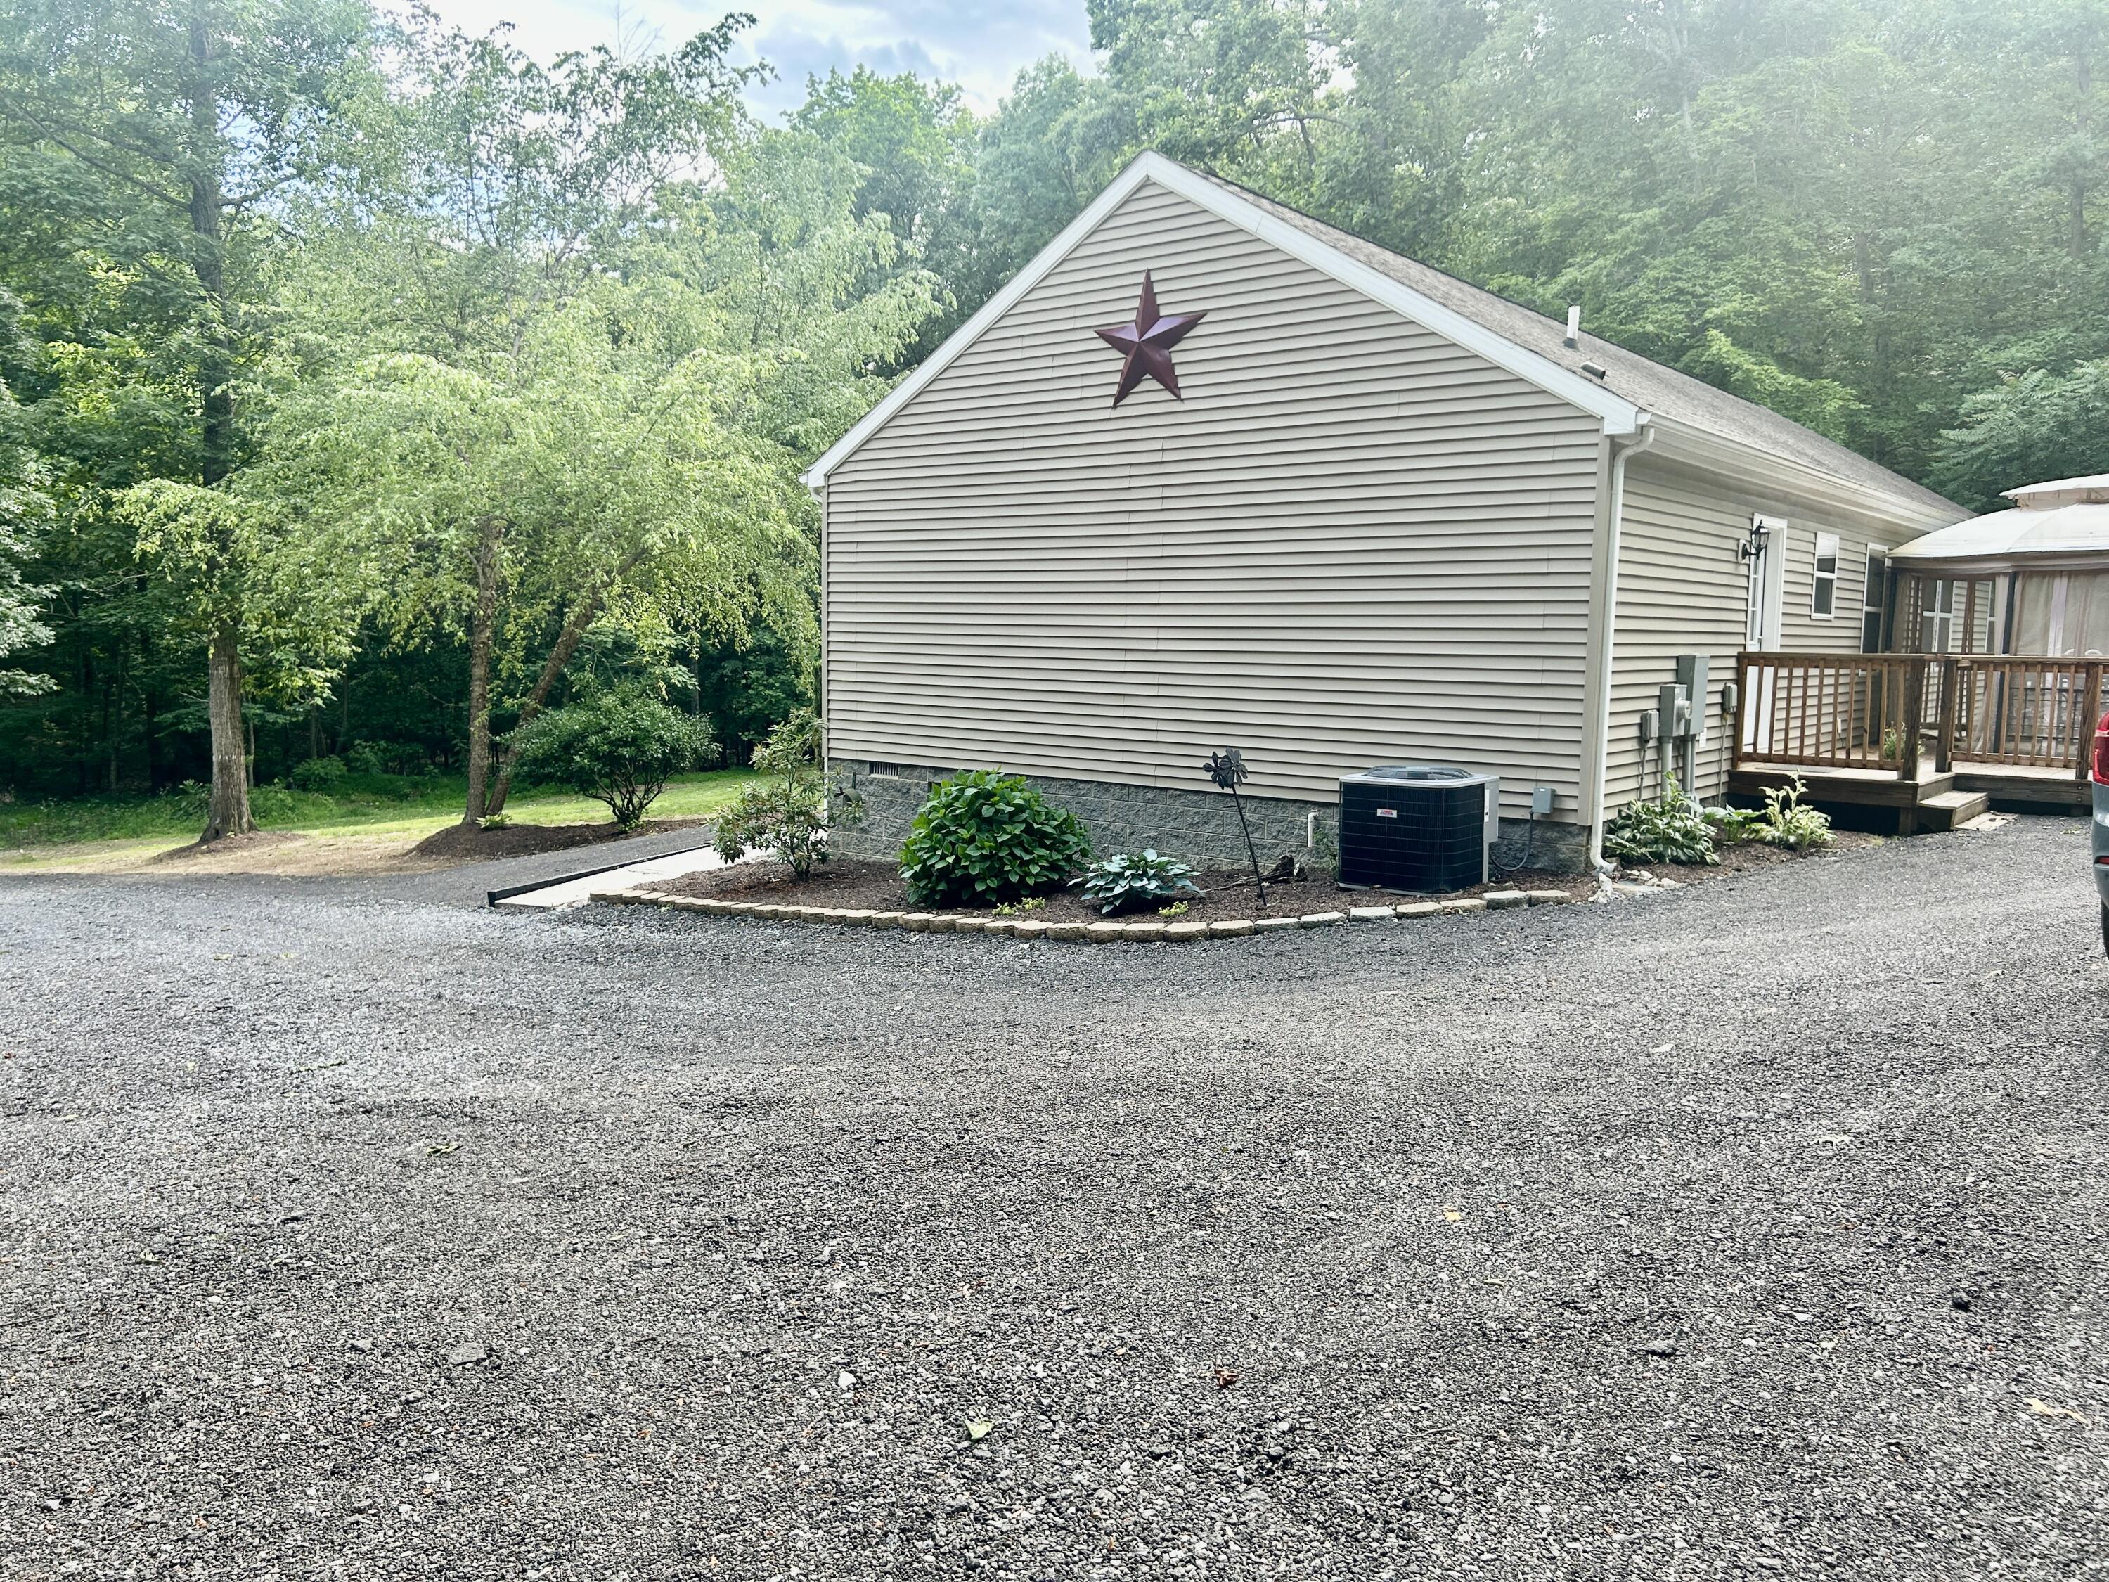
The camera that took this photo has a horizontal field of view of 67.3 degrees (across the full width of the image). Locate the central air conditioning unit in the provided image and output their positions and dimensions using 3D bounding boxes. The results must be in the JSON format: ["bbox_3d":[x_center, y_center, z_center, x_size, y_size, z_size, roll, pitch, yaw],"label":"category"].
[{"bbox_3d":[2.624,0.281,11.394,0.820,0.820,0.820,6,7,39],"label":"central air conditioning unit"}]

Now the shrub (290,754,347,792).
[{"bbox_3d":[-16.249,-0.409,34.959,1.238,0.821,1.100,-2,6,-25],"label":"shrub"}]

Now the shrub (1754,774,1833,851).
[{"bbox_3d":[5.999,0.157,12.820,0.642,0.597,0.600,3,6,25],"label":"shrub"}]

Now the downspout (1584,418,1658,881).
[{"bbox_3d":[4.065,-1.034,11.380,0.270,3.150,0.100,6,7,39],"label":"downspout"}]

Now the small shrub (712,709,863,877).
[{"bbox_3d":[-2.541,0.032,15.019,1.445,1.610,1.300,0,6,-10],"label":"small shrub"}]

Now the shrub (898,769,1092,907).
[{"bbox_3d":[-0.474,0.332,12.799,1.591,1.026,1.400,1,6,-2],"label":"shrub"}]

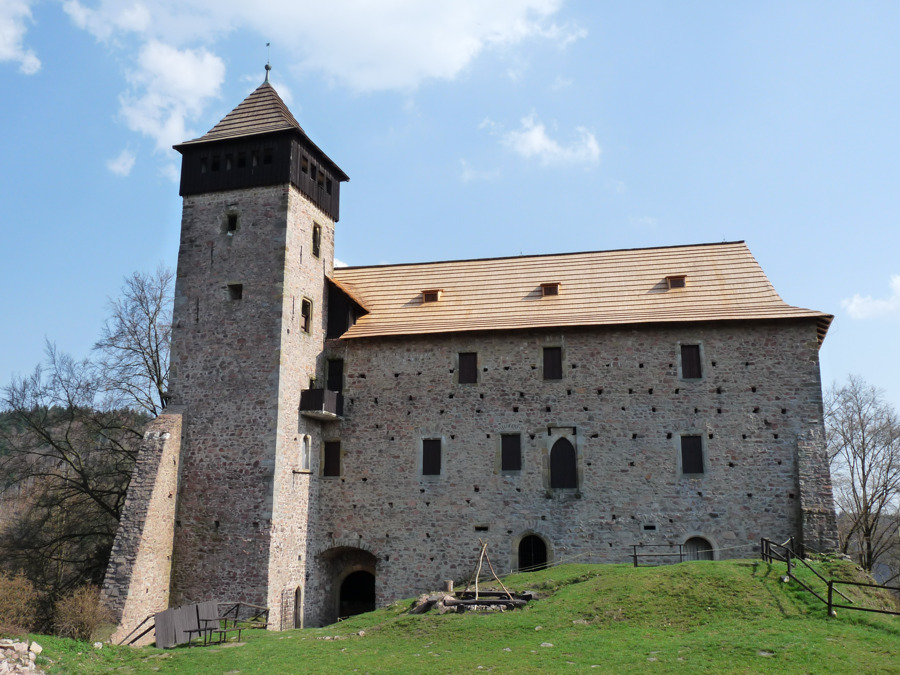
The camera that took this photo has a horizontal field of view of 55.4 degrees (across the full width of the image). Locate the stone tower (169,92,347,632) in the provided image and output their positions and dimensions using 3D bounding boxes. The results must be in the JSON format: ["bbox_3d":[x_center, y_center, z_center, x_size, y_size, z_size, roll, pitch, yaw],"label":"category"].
[{"bbox_3d":[-9.978,-0.285,43.931,6.973,28.226,6.474,-3,-13,16],"label":"stone tower"}]

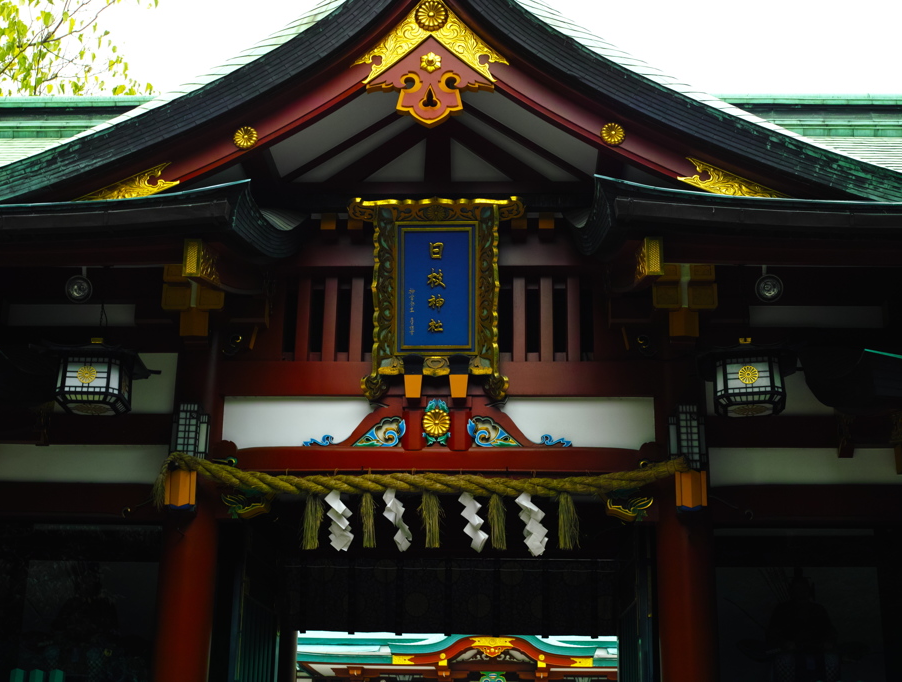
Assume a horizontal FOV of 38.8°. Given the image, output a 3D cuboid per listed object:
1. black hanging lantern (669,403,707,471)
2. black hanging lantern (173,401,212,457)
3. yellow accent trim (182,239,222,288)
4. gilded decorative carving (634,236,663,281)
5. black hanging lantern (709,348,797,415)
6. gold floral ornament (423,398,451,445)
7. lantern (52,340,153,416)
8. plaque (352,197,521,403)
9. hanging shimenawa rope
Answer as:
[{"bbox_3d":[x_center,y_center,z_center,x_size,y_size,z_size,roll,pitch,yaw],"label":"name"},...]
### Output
[{"bbox_3d":[1.912,0.791,10.335,0.310,0.550,0.260,0,-18,3],"label":"black hanging lantern"},{"bbox_3d":[-2.148,0.798,10.528,0.310,0.550,0.260,0,-18,3],"label":"black hanging lantern"},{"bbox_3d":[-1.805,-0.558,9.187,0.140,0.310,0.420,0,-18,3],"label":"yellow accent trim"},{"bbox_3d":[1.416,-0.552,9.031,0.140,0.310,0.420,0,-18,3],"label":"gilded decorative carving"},{"bbox_3d":[1.953,0.234,8.368,0.650,0.470,0.650,-5,-18,17],"label":"black hanging lantern"},{"bbox_3d":[-0.113,0.675,10.721,0.235,0.400,0.120,0,-18,3],"label":"gold floral ornament"},{"bbox_3d":[-2.377,0.236,8.575,0.650,0.470,0.650,2,-18,-4],"label":"lantern"},{"bbox_3d":[-0.116,-0.333,10.589,1.430,1.700,0.250,0,1,3],"label":"plaque"},{"bbox_3d":[-0.250,1.278,10.285,4.260,0.750,0.270,0,-18,3],"label":"hanging shimenawa rope"}]

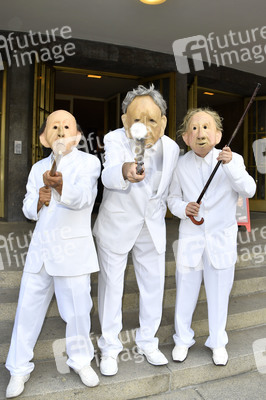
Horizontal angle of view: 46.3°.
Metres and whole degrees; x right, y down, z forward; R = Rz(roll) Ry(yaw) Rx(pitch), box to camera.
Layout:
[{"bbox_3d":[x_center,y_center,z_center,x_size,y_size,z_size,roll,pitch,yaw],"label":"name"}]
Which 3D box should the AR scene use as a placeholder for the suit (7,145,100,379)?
[{"bbox_3d":[-0.485,0.345,1.860,0.550,1.360,0.470,0,-3,8],"label":"suit"}]

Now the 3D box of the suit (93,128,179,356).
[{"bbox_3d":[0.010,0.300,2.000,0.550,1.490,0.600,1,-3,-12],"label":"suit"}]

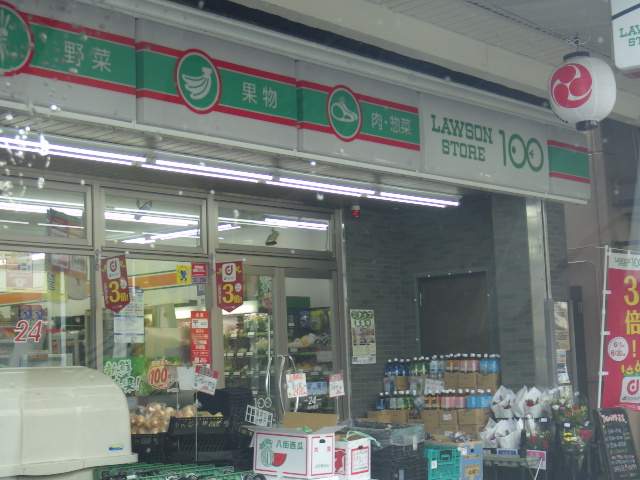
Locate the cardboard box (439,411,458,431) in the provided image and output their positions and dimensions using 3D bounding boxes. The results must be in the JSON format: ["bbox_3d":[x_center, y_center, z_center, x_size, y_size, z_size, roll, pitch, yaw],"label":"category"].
[{"bbox_3d":[1.251,1.625,10.393,0.197,0.182,0.290,-7,-7,39],"label":"cardboard box"}]

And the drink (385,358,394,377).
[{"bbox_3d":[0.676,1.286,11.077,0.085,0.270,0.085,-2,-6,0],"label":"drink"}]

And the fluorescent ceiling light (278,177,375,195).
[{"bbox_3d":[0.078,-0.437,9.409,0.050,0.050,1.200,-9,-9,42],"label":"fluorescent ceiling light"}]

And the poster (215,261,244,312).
[{"bbox_3d":[-0.806,0.422,10.336,0.330,0.455,0.020,-7,-8,34],"label":"poster"}]

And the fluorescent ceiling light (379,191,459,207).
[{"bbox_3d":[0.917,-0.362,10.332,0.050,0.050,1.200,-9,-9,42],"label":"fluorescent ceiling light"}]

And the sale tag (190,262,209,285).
[{"bbox_3d":[-1.007,0.281,9.597,0.010,0.190,0.195,-7,-7,39],"label":"sale tag"}]

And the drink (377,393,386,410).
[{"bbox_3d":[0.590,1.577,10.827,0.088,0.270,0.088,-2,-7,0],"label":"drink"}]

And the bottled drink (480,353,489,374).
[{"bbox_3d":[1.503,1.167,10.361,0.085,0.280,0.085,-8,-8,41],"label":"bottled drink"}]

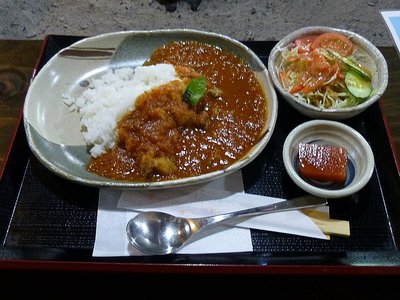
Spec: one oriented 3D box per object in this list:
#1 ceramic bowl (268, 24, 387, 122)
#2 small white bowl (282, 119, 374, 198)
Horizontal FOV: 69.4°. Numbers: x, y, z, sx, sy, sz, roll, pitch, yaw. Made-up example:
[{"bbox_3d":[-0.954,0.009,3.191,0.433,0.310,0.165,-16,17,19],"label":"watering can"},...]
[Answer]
[{"bbox_3d":[0.141,-0.082,0.339,0.125,0.049,0.125,0,64,0],"label":"ceramic bowl"},{"bbox_3d":[0.126,0.014,0.300,0.087,0.036,0.087,0,64,0],"label":"small white bowl"}]

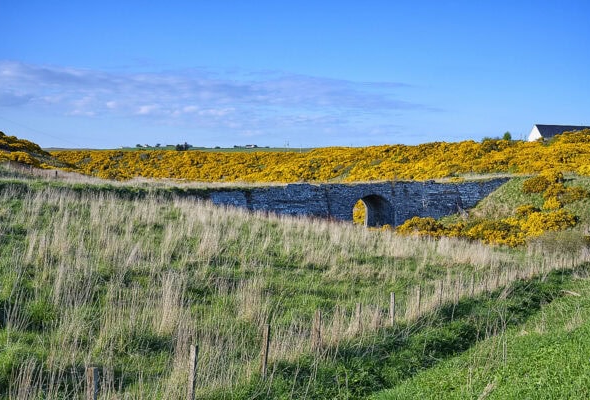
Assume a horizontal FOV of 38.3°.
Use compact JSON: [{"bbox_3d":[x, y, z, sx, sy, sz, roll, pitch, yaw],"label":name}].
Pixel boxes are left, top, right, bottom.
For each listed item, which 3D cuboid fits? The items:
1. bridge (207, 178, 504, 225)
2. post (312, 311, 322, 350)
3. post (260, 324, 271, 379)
[{"bbox_3d":[4.970,0.432,77.114,28.600,4.600,6.800,-1,4,-17],"label":"bridge"},{"bbox_3d":[0.497,3.027,19.375,0.100,1.000,0.100,2,4,24],"label":"post"},{"bbox_3d":[-0.586,3.008,16.875,0.100,1.080,0.100,4,4,24],"label":"post"}]

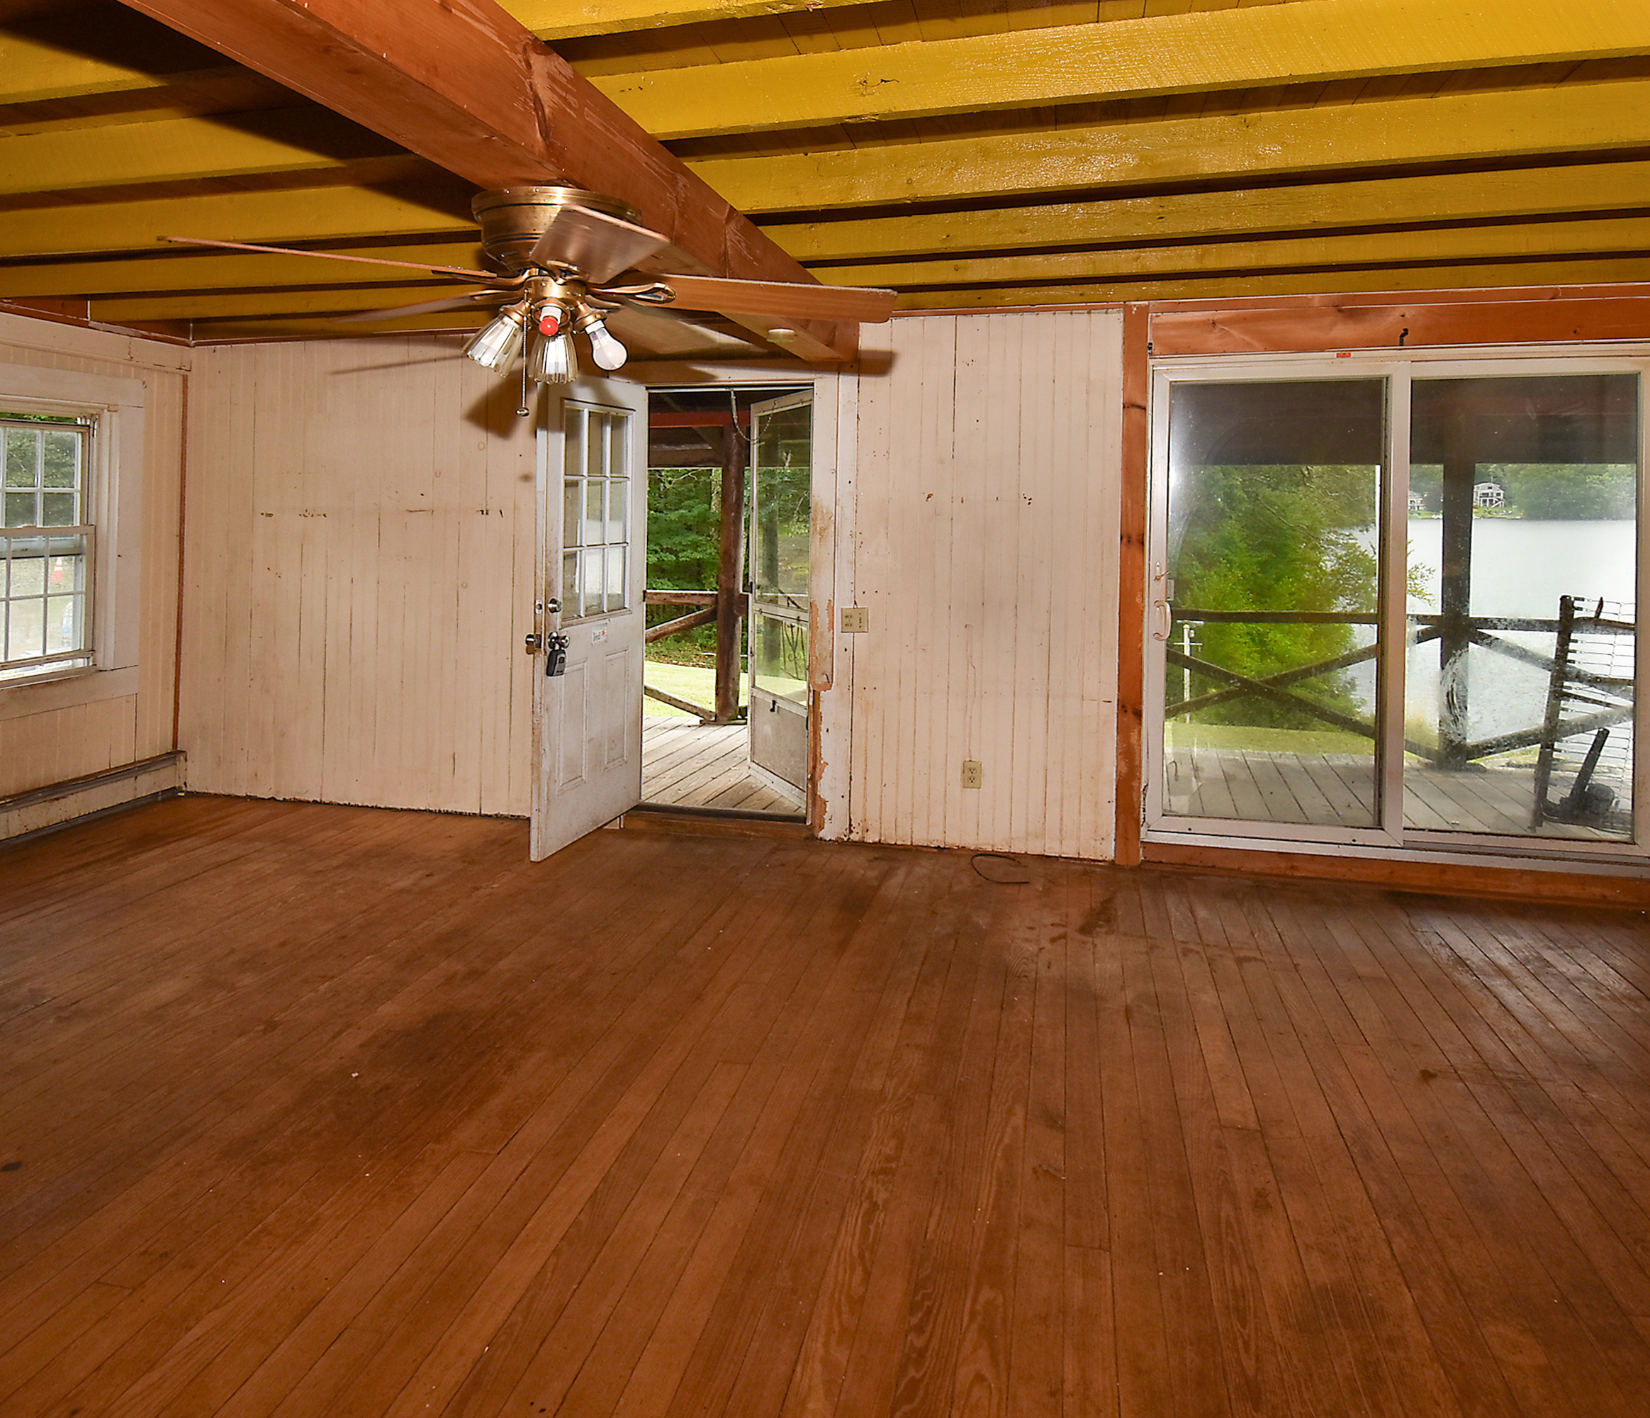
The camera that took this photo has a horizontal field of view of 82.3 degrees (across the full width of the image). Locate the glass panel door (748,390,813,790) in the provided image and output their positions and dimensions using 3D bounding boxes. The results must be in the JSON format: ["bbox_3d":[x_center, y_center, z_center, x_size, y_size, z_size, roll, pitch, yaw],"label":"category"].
[{"bbox_3d":[-0.229,-0.580,4.750,0.045,1.970,0.760,-2,7,-27],"label":"glass panel door"}]

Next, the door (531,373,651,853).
[{"bbox_3d":[-1.019,-0.457,4.160,0.050,2.000,0.770,4,7,21],"label":"door"}]

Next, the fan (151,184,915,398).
[{"bbox_3d":[-0.563,-0.852,1.960,1.340,0.420,1.340,3,7,12],"label":"fan"}]

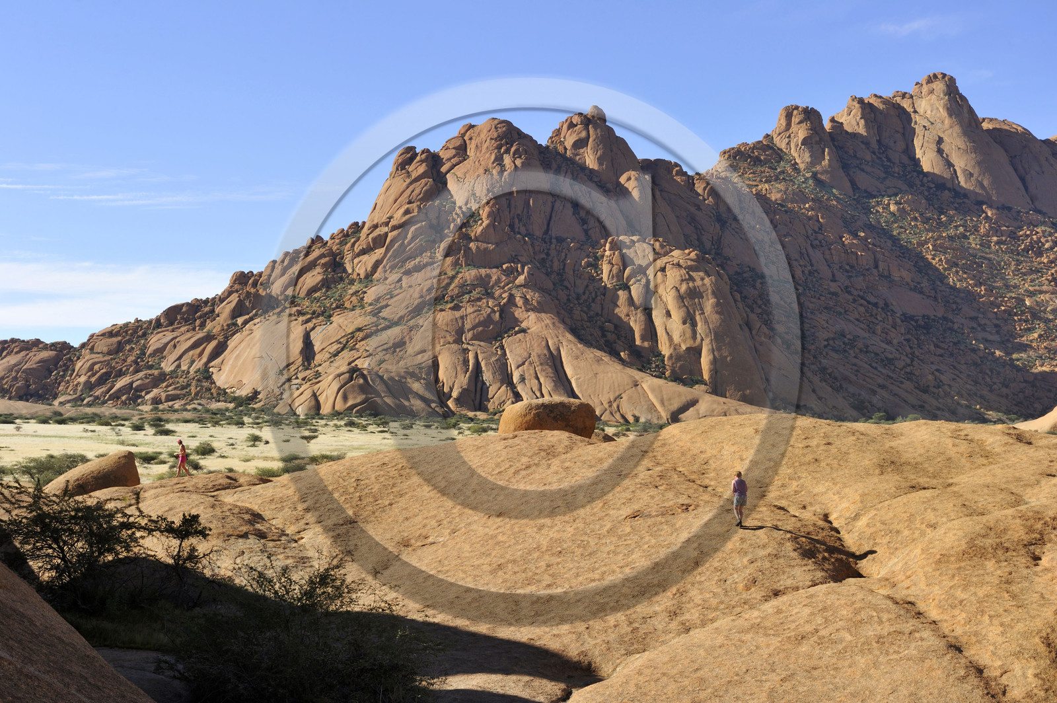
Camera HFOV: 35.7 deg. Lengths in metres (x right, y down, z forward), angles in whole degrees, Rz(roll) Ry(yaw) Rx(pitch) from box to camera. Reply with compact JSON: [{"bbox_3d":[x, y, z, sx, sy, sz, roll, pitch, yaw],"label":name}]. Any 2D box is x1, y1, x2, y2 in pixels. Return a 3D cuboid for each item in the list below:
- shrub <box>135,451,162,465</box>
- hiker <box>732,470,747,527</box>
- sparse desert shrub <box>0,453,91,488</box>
[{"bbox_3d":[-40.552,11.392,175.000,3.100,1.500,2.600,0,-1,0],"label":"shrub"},{"bbox_3d":[6.268,4.378,48.800,0.450,1.640,0.380,0,-1,-14],"label":"hiker"},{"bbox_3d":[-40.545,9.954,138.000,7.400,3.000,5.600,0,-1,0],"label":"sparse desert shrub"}]

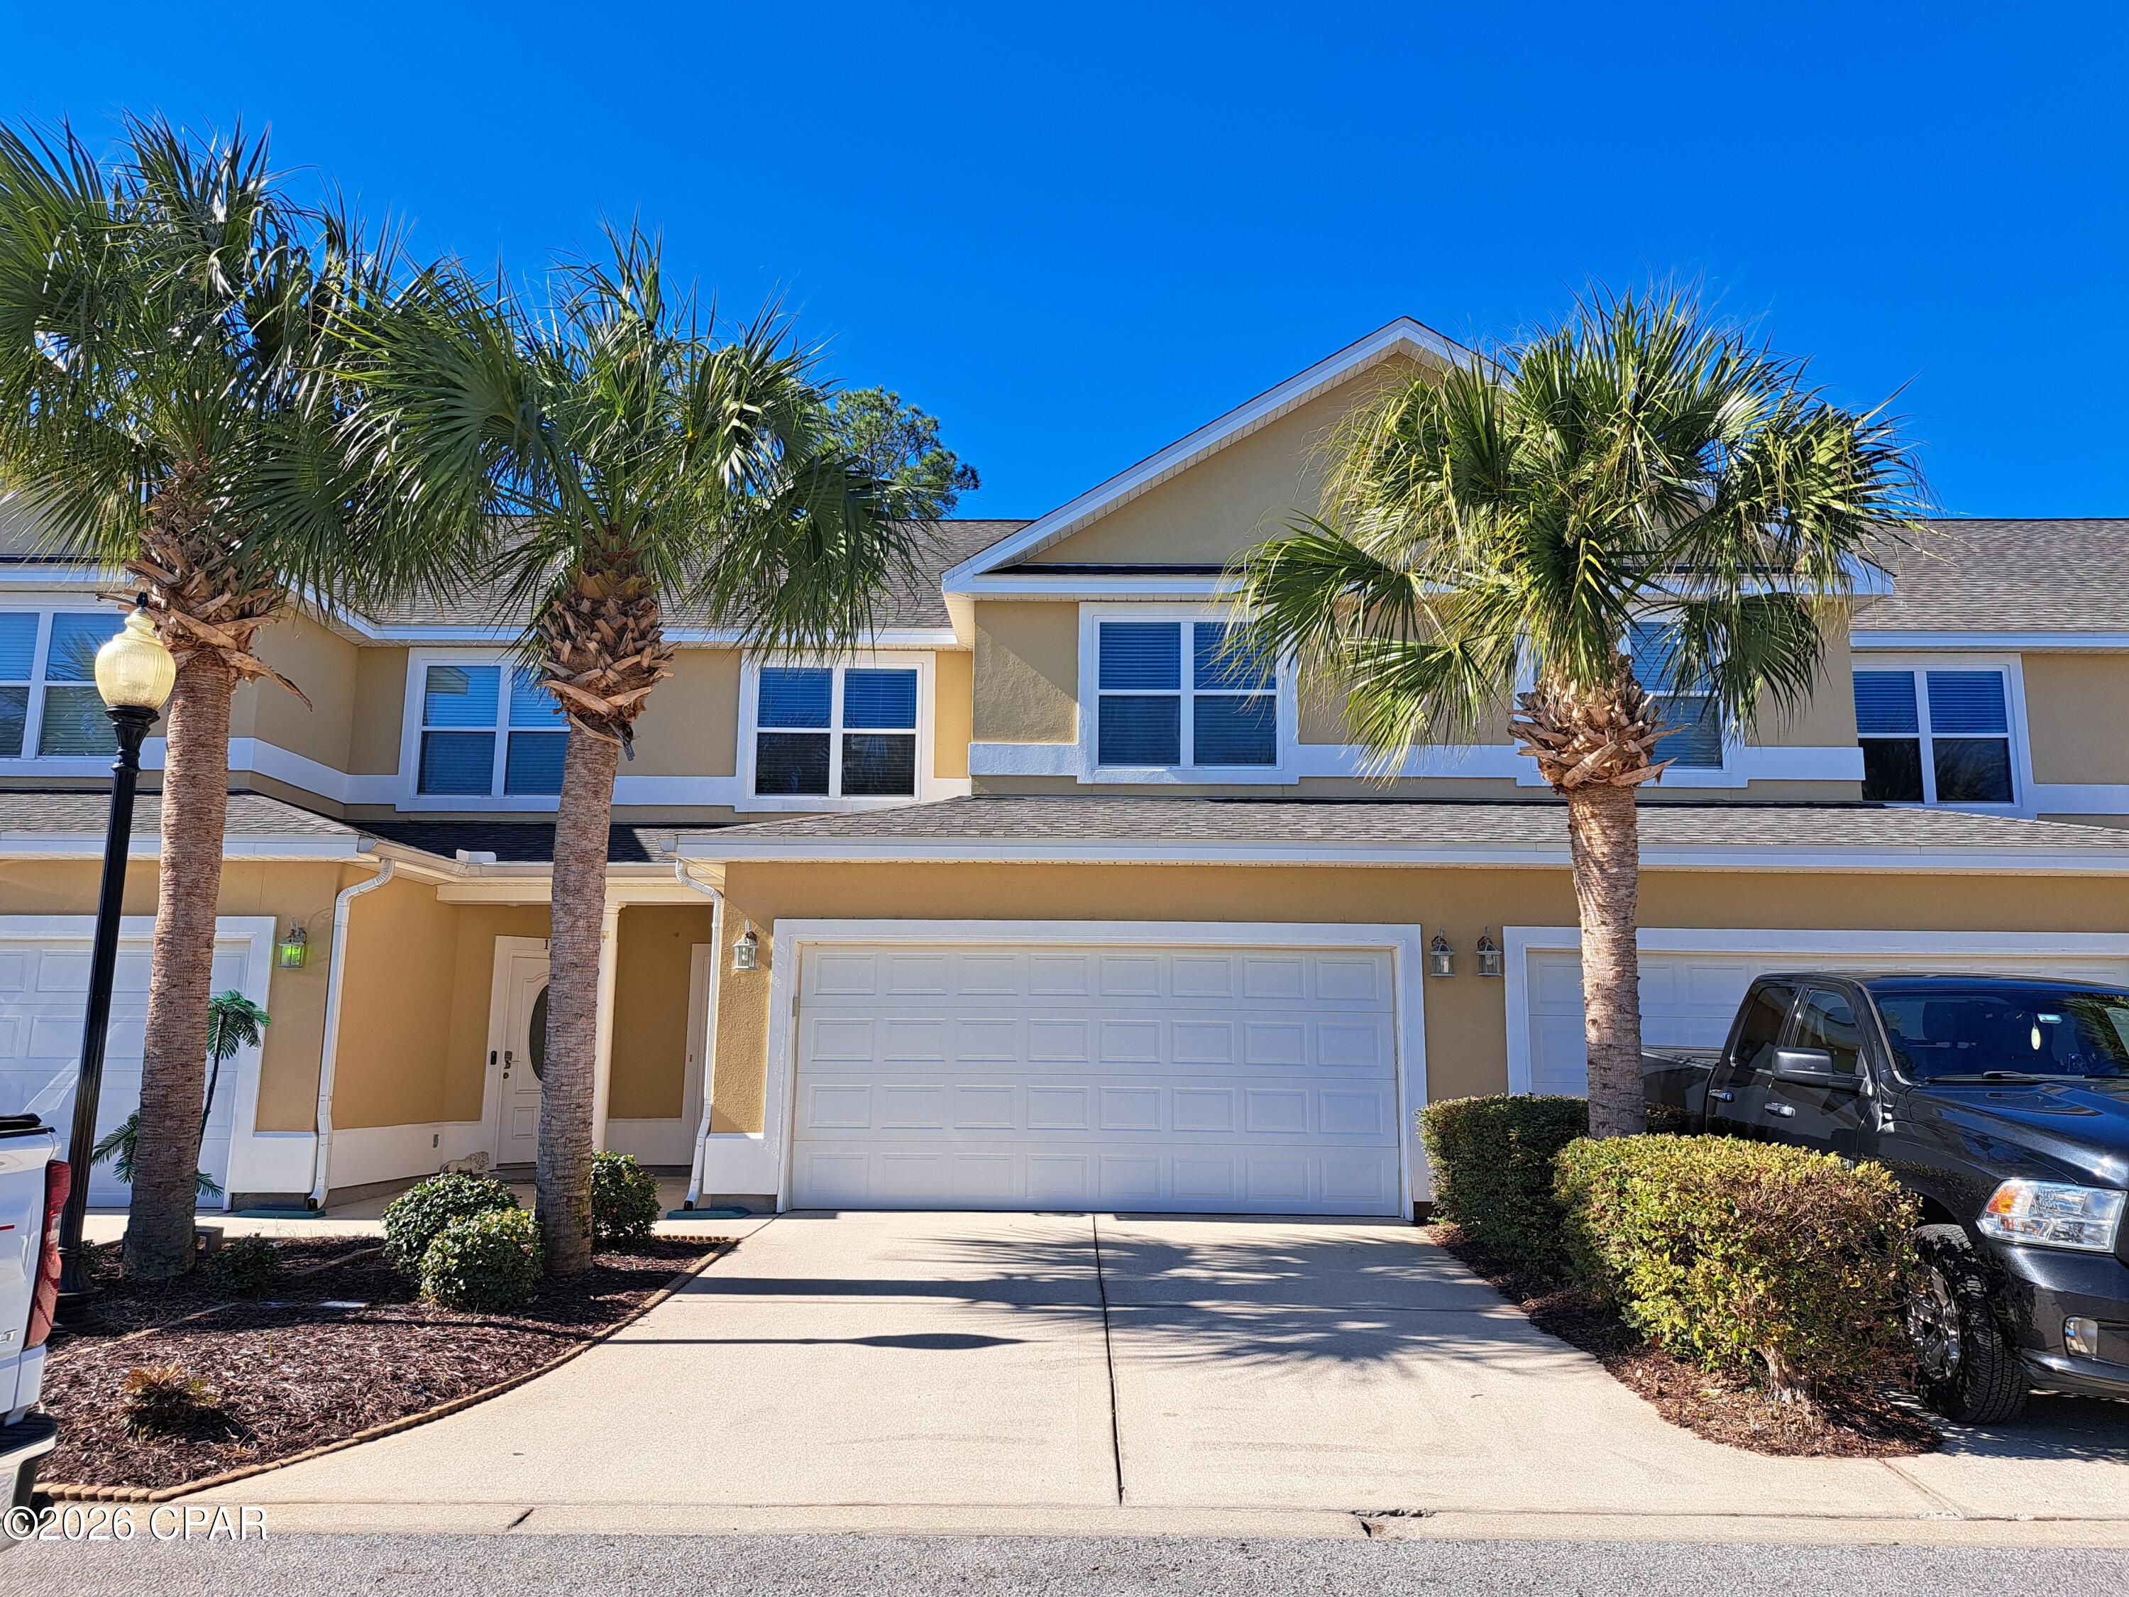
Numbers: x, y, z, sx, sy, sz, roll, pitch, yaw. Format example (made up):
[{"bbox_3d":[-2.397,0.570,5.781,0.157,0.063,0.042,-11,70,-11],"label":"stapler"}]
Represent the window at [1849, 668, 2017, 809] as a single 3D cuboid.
[{"bbox_3d":[9.441,-0.689,16.105,1.820,1.521,0.100,0,-9,1],"label":"window"}]

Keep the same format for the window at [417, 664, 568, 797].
[{"bbox_3d":[-6.287,-0.757,16.420,1.820,1.550,0.100,0,-9,1],"label":"window"}]

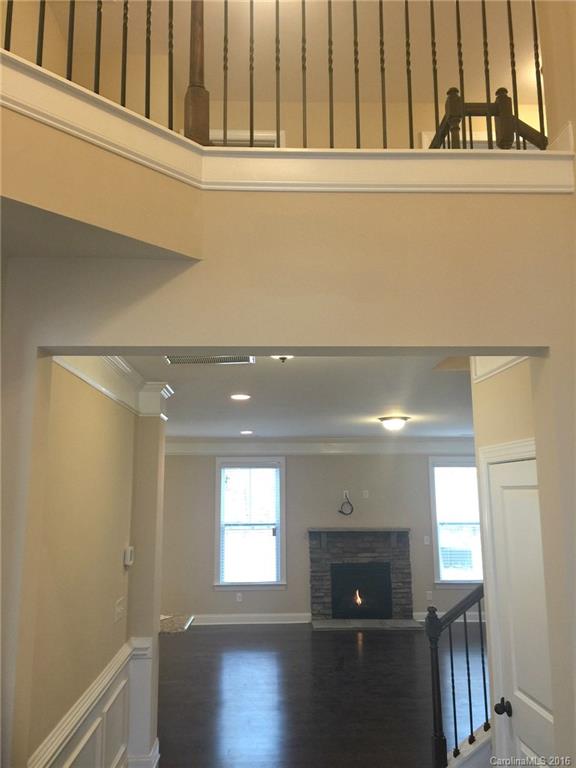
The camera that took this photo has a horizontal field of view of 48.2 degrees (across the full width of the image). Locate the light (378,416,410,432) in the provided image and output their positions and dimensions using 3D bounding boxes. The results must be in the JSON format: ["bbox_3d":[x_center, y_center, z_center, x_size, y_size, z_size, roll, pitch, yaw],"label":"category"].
[{"bbox_3d":[1.218,0.440,7.341,0.370,0.150,0.370,0,-10,-2],"label":"light"}]

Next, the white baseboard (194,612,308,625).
[{"bbox_3d":[-0.526,3.463,9.470,1.749,0.142,0.020,0,-10,-2],"label":"white baseboard"}]

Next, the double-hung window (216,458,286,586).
[{"bbox_3d":[-0.558,2.062,9.730,1.072,1.904,0.110,0,-10,-2],"label":"double-hung window"}]

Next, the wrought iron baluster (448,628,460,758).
[{"bbox_3d":[1.047,1.930,4.074,0.035,0.791,0.035,0,-10,-2],"label":"wrought iron baluster"}]

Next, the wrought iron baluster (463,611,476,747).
[{"bbox_3d":[1.146,1.857,4.091,0.035,0.794,0.035,0,-10,-2],"label":"wrought iron baluster"}]

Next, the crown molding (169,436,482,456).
[{"bbox_3d":[0.517,0.957,9.899,4.801,0.281,0.130,0,-10,-2],"label":"crown molding"}]

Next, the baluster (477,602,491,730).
[{"bbox_3d":[1.248,1.787,4.108,0.035,0.783,0.035,0,-10,-2],"label":"baluster"}]

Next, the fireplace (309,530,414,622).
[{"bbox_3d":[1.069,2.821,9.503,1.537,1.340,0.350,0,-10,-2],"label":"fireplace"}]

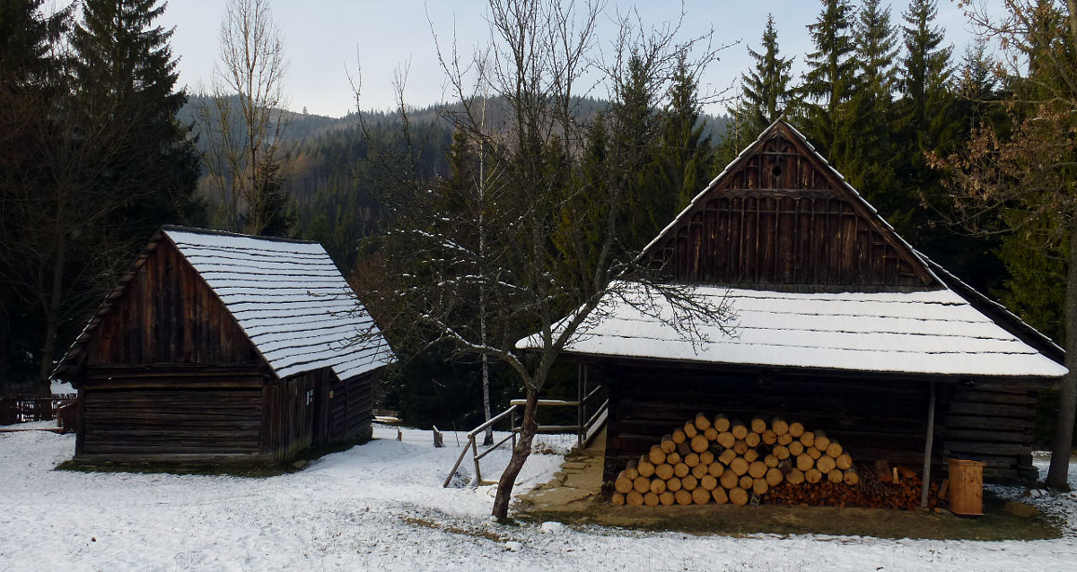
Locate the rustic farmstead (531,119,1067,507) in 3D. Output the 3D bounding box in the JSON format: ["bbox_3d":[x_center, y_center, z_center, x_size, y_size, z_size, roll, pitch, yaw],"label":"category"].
[{"bbox_3d":[4.850,0.350,17.200,9.300,7.000,8.600,0,0,9],"label":"rustic farmstead"}]

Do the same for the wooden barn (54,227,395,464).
[{"bbox_3d":[-7.850,1.400,20.200,5.900,5.300,6.900,0,0,12],"label":"wooden barn"}]

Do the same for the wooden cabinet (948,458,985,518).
[{"bbox_3d":[7.150,3.400,12.500,0.480,0.860,0.480,0,0,10],"label":"wooden cabinet"}]

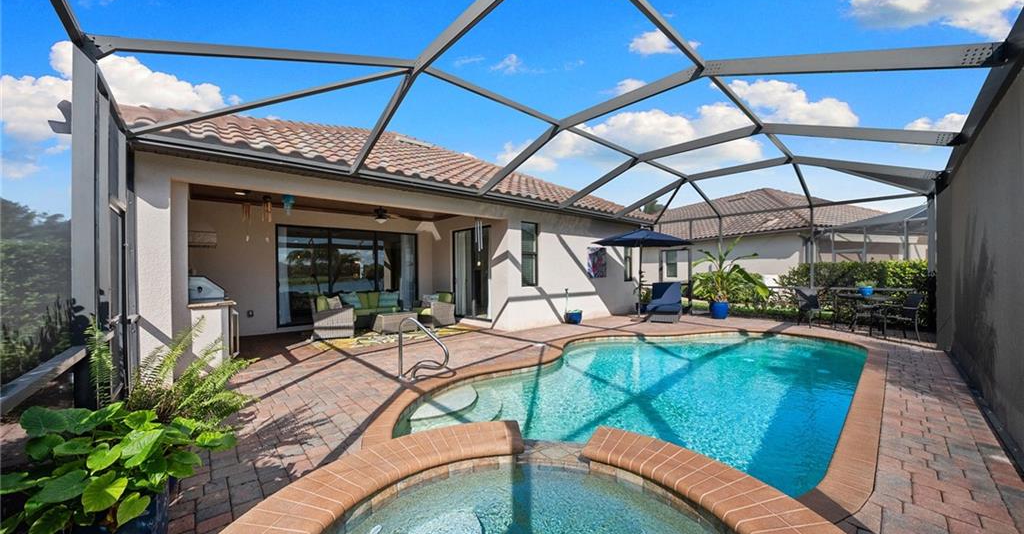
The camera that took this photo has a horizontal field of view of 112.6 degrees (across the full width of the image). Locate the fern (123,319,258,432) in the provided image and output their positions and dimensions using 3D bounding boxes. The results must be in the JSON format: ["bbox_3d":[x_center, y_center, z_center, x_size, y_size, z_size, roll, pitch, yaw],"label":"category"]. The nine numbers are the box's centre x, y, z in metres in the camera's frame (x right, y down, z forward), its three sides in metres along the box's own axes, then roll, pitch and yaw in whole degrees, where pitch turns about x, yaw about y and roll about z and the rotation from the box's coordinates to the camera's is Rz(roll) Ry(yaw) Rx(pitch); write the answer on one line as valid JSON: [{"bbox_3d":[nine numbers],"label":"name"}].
[{"bbox_3d":[-2.270,0.760,2.400,0.750,0.780,0.780,-1,1,-44],"label":"fern"}]

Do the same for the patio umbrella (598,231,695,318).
[{"bbox_3d":[3.560,0.185,9.350,2.530,2.430,2.530,0,1,21],"label":"patio umbrella"}]

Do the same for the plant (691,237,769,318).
[{"bbox_3d":[5.980,0.330,9.400,1.800,2.230,1.650,0,1,33],"label":"plant"}]

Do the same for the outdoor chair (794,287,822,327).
[{"bbox_3d":[7.100,0.945,8.080,0.620,0.930,0.580,0,1,22],"label":"outdoor chair"}]

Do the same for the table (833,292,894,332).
[{"bbox_3d":[7.870,1.055,7.600,1.020,0.730,1.020,-1,1,-41],"label":"table"}]

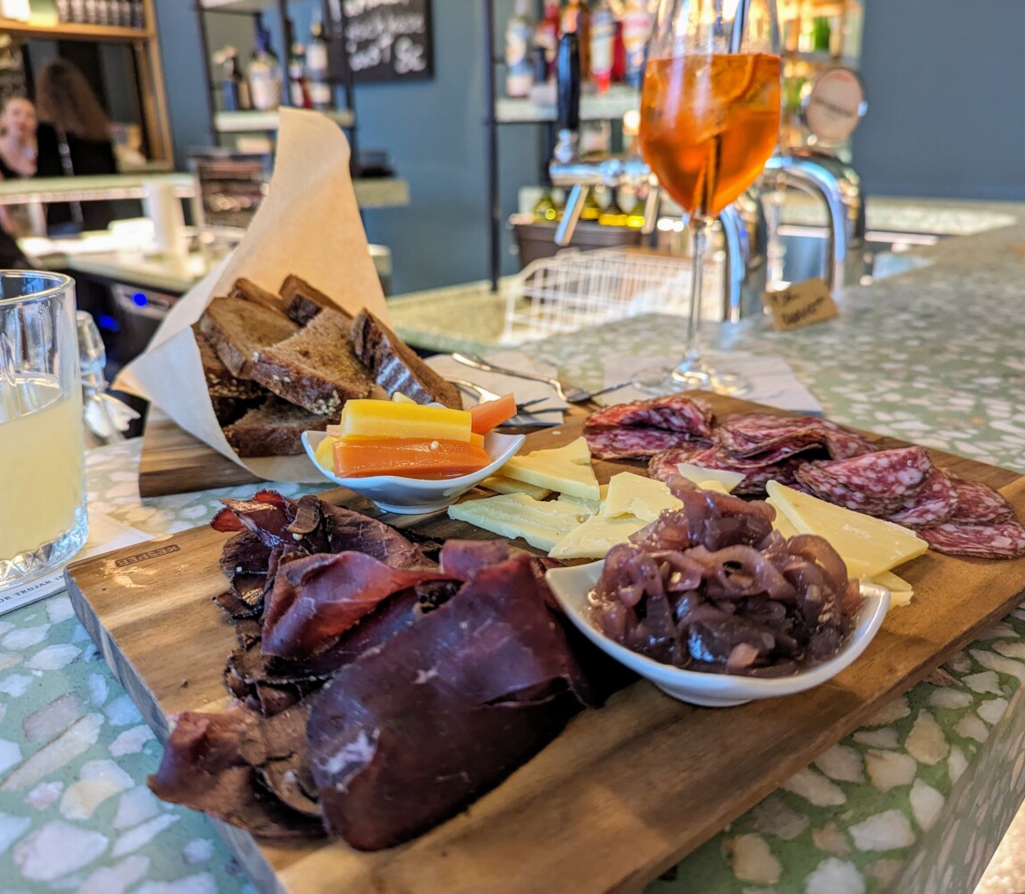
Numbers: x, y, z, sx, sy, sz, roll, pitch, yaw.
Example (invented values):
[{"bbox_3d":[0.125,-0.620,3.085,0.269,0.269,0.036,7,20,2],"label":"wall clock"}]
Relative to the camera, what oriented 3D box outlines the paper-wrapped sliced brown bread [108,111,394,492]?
[{"bbox_3d":[-0.122,-0.073,0.405,0.145,0.160,0.115,-5,20,-14],"label":"paper-wrapped sliced brown bread"}]

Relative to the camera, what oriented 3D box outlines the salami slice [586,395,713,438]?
[{"bbox_3d":[0.069,-0.015,0.408,0.060,0.020,0.036,0,19,0],"label":"salami slice"}]

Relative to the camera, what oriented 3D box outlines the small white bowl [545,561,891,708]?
[{"bbox_3d":[0.053,0.049,0.223,0.066,0.029,0.066,-14,23,-34],"label":"small white bowl"}]

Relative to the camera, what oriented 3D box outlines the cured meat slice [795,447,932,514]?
[{"bbox_3d":[0.136,0.013,0.319,0.053,0.023,0.035,0,19,0],"label":"cured meat slice"}]

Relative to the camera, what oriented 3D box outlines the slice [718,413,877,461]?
[{"bbox_3d":[0.131,-0.004,0.379,0.069,0.022,0.040,0,19,0],"label":"slice"}]

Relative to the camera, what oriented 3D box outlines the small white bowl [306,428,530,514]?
[{"bbox_3d":[-0.040,0.009,0.339,0.066,0.029,0.066,-17,25,-39],"label":"small white bowl"}]

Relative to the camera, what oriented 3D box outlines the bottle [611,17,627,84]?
[{"bbox_3d":[0.329,-1.261,2.550,0.077,0.300,0.077,0,19,0],"label":"bottle"}]

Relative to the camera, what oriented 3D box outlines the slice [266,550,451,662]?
[{"bbox_3d":[-0.042,0.043,0.222,0.053,0.024,0.036,-8,21,-20],"label":"slice"}]

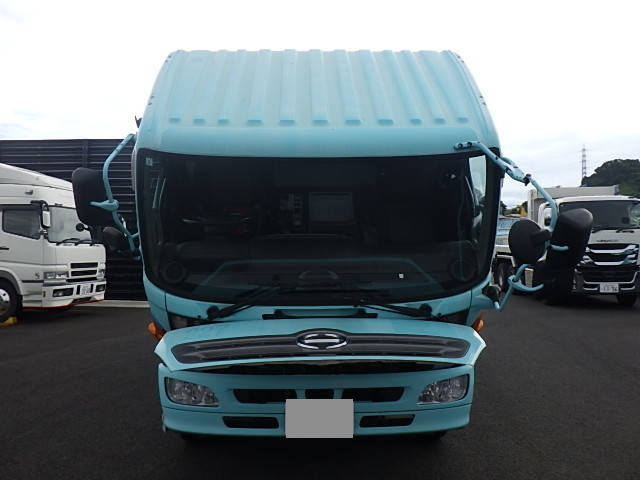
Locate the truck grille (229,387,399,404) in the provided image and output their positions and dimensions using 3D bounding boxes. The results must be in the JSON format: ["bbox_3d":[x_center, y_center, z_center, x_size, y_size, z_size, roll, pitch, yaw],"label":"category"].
[{"bbox_3d":[-0.015,1.029,3.430,1.120,0.105,0.100,0,0,-2],"label":"truck grille"}]

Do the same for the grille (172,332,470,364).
[{"bbox_3d":[0.015,0.670,3.200,1.840,0.165,0.170,0,-40,-2],"label":"grille"}]

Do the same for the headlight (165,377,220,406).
[{"bbox_3d":[-0.875,1.040,3.540,0.360,0.180,0.180,0,0,6],"label":"headlight"}]

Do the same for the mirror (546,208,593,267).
[{"bbox_3d":[1.393,-0.012,2.900,0.200,0.330,0.120,-13,38,-20],"label":"mirror"}]

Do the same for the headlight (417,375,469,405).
[{"bbox_3d":[0.854,1.042,3.620,0.350,0.185,0.180,0,0,-10],"label":"headlight"}]

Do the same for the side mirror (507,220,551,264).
[{"bbox_3d":[1.138,0.008,2.820,0.200,0.225,0.090,-8,31,-15],"label":"side mirror"}]

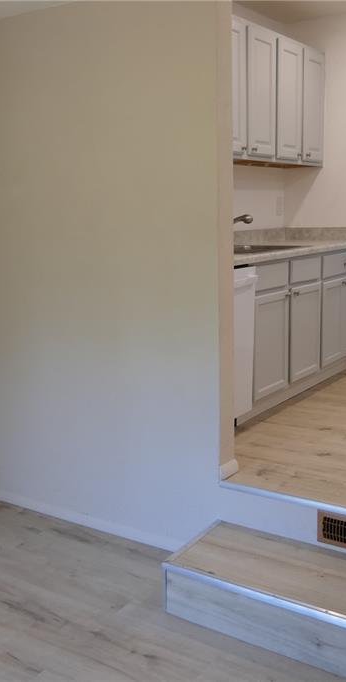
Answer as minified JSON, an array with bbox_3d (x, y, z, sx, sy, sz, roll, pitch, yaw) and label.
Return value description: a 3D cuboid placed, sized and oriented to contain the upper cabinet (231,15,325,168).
[{"bbox_3d":[0.539,-1.525,4.350,0.310,0.767,1.500,6,12,34],"label":"upper cabinet"}]

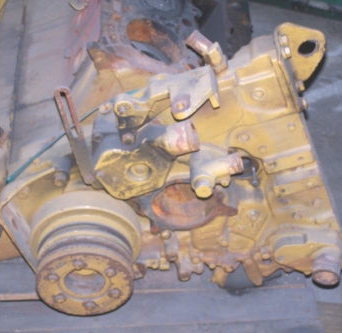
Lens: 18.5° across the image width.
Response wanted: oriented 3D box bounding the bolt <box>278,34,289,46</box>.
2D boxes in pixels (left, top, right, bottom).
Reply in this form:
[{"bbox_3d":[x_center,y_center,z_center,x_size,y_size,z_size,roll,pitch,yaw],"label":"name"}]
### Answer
[{"bbox_3d":[0.186,-0.207,1.733,0.014,0.020,0.020,-13,43,10],"label":"bolt"}]

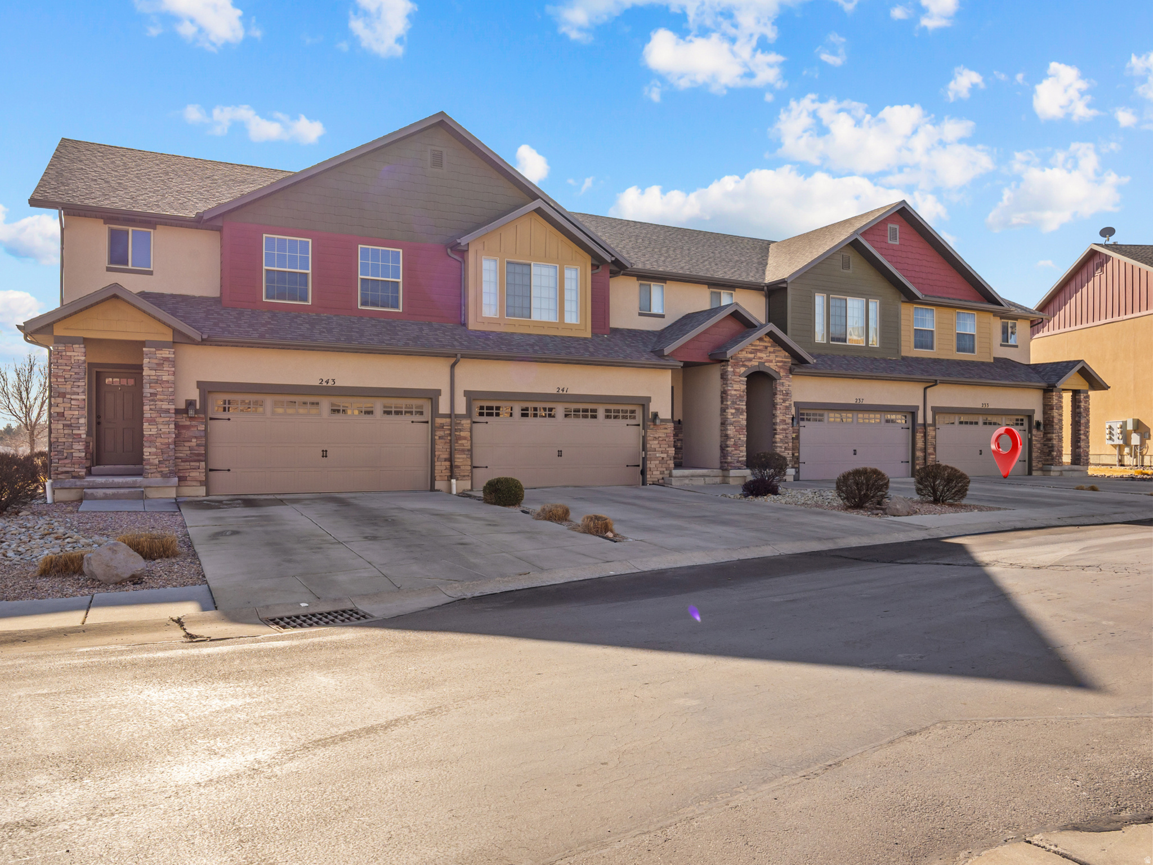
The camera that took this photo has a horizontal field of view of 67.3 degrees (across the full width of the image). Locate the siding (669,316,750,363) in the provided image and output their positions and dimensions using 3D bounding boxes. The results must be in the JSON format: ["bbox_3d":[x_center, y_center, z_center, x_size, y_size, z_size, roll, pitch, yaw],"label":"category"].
[{"bbox_3d":[3.816,-2.666,24.584,2.845,1.410,0.101,1,-1,-27],"label":"siding"}]

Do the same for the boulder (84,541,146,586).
[{"bbox_3d":[-5.443,1.538,10.200,0.665,0.470,0.520,1,-1,-28],"label":"boulder"}]

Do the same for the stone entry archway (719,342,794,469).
[{"bbox_3d":[5.110,-0.833,24.474,2.320,3.720,0.460,1,-1,-28],"label":"stone entry archway"}]

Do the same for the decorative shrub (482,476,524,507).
[{"bbox_3d":[-1.517,1.220,17.954,0.868,0.591,0.825,0,-1,0],"label":"decorative shrub"}]

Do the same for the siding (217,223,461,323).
[{"bbox_3d":[-5.410,-3.742,20.689,5.679,1.927,0.101,1,-1,-27],"label":"siding"}]

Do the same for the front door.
[{"bbox_3d":[-10.015,-0.296,19.012,0.917,2.034,0.100,1,-1,-27],"label":"front door"}]

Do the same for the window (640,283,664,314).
[{"bbox_3d":[2.283,-4.061,26.125,0.926,0.909,0.101,1,-1,-27],"label":"window"}]

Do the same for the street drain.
[{"bbox_3d":[-2.433,1.804,8.222,0.925,0.101,0.563,1,-1,-35],"label":"street drain"}]

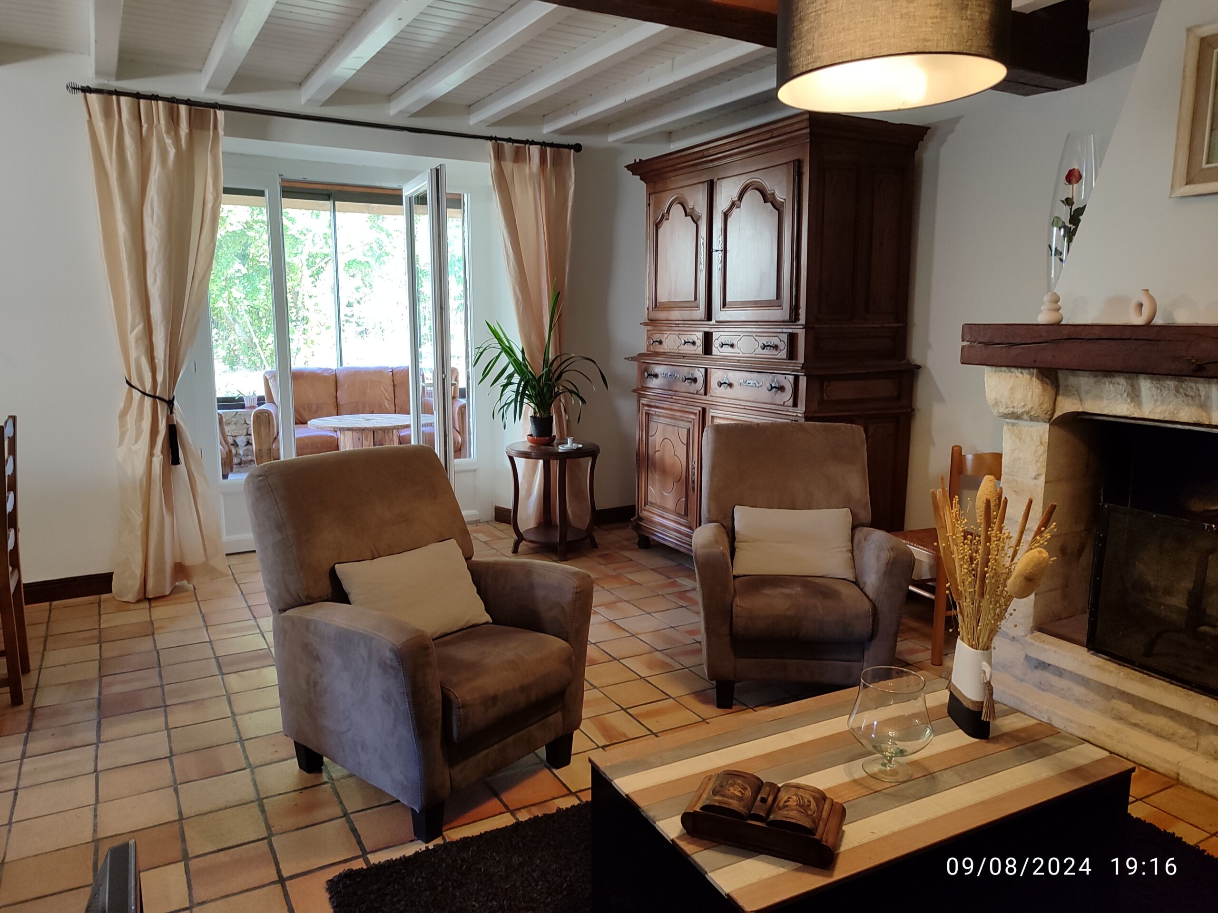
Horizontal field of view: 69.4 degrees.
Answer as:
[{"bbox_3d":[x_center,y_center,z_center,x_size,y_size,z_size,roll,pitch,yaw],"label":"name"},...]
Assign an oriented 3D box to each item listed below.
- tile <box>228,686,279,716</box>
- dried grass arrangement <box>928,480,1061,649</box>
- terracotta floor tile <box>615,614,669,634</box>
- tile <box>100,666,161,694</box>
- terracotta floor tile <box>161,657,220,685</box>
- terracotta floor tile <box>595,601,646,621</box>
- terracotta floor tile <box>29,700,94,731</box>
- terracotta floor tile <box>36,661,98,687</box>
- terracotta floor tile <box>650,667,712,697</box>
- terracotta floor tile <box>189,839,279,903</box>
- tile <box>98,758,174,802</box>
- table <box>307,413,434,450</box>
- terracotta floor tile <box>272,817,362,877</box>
[{"bbox_3d":[-1.262,0.891,3.202,0.196,0.014,0.196,-5,10,-29],"label":"tile"},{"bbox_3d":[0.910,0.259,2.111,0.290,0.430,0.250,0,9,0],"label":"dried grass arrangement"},{"bbox_3d":[0.152,0.780,4.045,0.198,0.015,0.198,-5,10,-29],"label":"terracotta floor tile"},{"bbox_3d":[-1.892,0.898,3.482,0.200,0.015,0.200,-5,11,-29],"label":"tile"},{"bbox_3d":[-1.669,0.866,3.511,0.200,0.018,0.200,-5,11,-29],"label":"terracotta floor tile"},{"bbox_3d":[0.059,0.771,4.327,0.200,0.015,0.200,-5,11,-29],"label":"terracotta floor tile"},{"bbox_3d":[-1.914,0.916,3.101,0.198,0.015,0.198,-5,10,-29],"label":"terracotta floor tile"},{"bbox_3d":[-2.179,0.884,3.559,0.200,0.015,0.200,-5,11,-29],"label":"terracotta floor tile"},{"bbox_3d":[0.284,0.908,3.504,0.200,0.015,0.200,-5,11,-29],"label":"terracotta floor tile"},{"bbox_3d":[-0.941,1.046,2.218,0.196,0.014,0.196,-5,10,-29],"label":"terracotta floor tile"},{"bbox_3d":[-1.419,0.978,2.646,0.196,0.014,0.196,-5,10,-29],"label":"tile"},{"bbox_3d":[-1.907,0.036,7.102,1.030,0.655,1.030,-5,10,-29],"label":"table"},{"bbox_3d":[-0.806,1.079,2.427,0.200,0.015,0.200,-5,11,-29],"label":"terracotta floor tile"}]

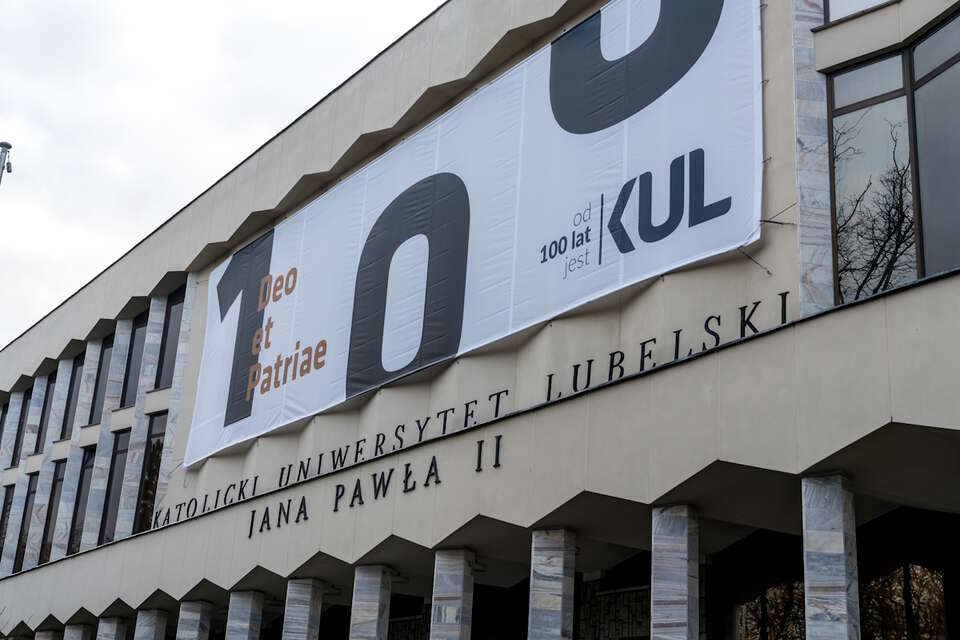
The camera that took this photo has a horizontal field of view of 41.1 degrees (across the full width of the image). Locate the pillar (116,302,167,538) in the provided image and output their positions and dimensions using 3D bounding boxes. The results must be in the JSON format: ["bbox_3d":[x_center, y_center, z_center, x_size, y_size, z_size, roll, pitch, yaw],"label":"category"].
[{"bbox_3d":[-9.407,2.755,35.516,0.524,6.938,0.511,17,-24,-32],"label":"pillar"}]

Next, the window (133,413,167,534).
[{"bbox_3d":[-8.858,4.217,34.437,1.048,3.393,0.160,-13,-26,37],"label":"window"}]

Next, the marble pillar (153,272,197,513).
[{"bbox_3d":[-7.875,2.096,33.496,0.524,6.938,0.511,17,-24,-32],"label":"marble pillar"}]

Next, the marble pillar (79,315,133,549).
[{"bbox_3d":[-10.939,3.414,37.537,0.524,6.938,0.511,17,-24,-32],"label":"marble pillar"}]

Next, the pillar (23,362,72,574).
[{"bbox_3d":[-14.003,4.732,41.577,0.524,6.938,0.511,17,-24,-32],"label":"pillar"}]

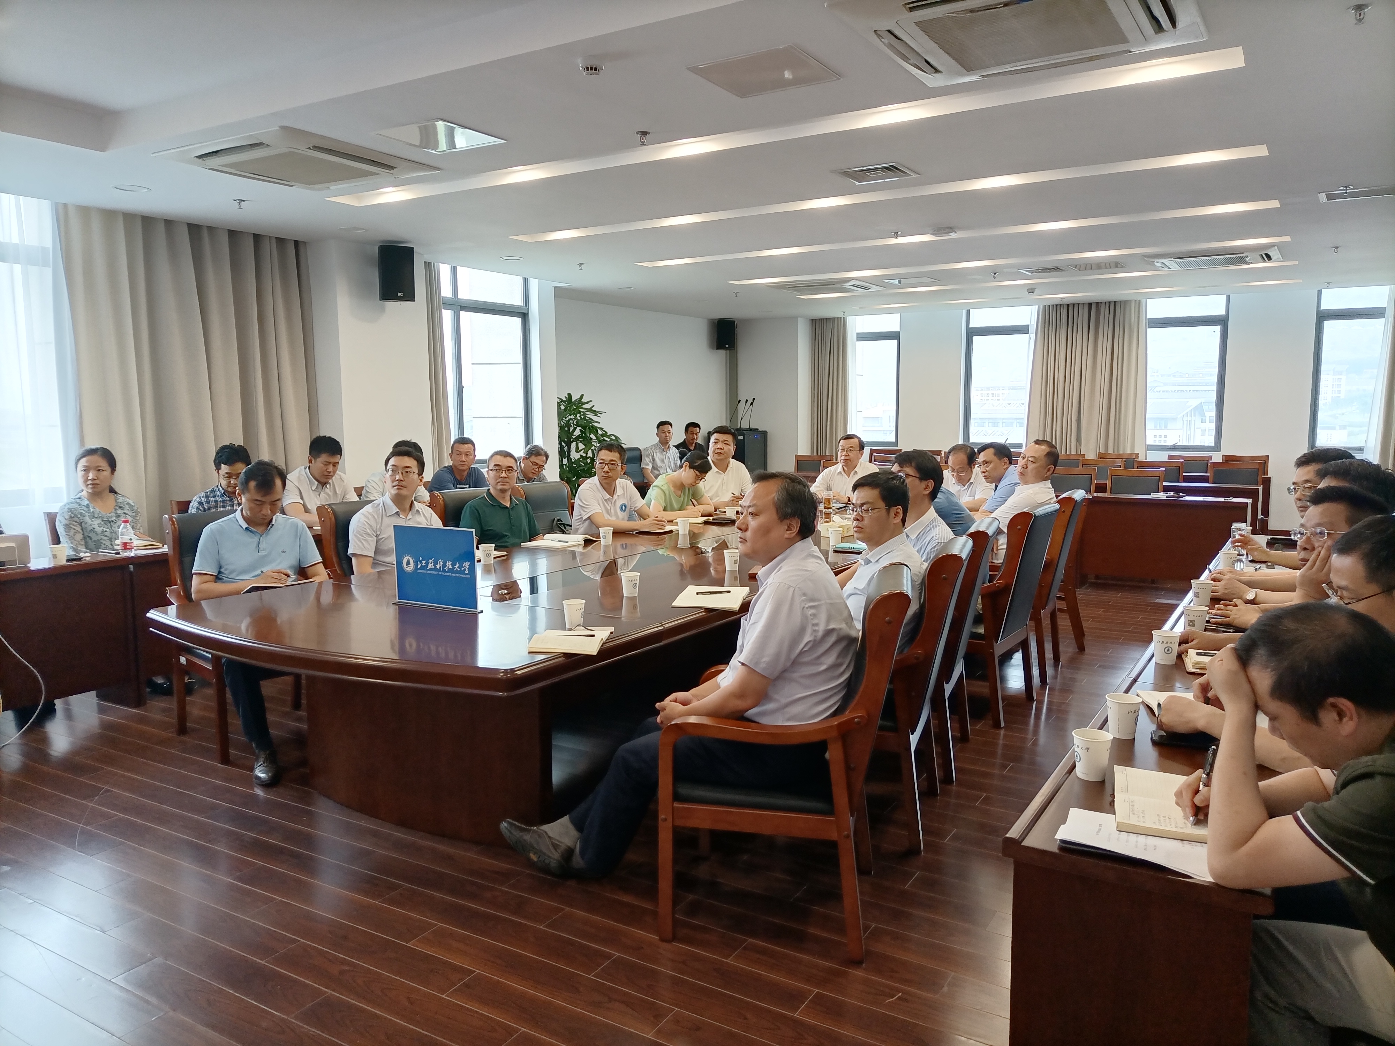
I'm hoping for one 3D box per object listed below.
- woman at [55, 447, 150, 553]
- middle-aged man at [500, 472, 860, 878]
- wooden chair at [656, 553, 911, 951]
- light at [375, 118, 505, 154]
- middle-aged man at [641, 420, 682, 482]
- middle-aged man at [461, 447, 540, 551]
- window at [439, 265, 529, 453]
[{"bbox_3d":[-2.998,0.255,5.347,0.500,1.265,0.750,-5,8,-41],"label":"woman"},{"bbox_3d":[-0.066,0.482,3.083,1.080,1.270,0.540,1,6,14],"label":"middle-aged man"},{"bbox_3d":[0.283,0.632,3.034,0.680,1.000,0.590,1,6,15],"label":"wooden chair"},{"bbox_3d":[-1.198,-1.810,4.858,0.425,0.050,0.425,4,7,31],"label":"light"},{"bbox_3d":[-0.322,-0.425,11.096,0.520,1.300,0.780,-4,7,-26],"label":"middle-aged man"},{"bbox_3d":[-0.983,0.231,5.753,0.800,1.240,0.520,6,8,44],"label":"middle-aged man"},{"bbox_3d":[-1.973,-1.439,9.762,0.120,1.770,1.280,4,7,31],"label":"window"}]

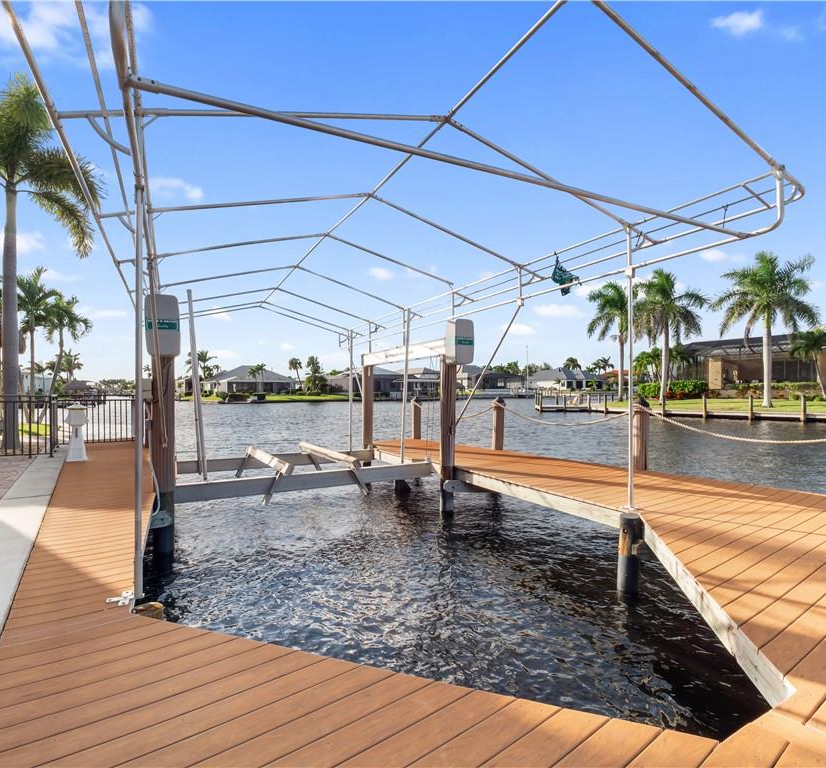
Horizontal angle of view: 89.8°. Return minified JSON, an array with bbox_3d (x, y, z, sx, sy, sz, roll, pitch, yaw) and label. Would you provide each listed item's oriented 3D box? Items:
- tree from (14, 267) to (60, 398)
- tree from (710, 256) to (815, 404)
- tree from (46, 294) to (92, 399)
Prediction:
[{"bbox_3d":[-15.477,-1.601,17.000,1.750,6.445,1.750,1,-1,-42],"label":"tree"},{"bbox_3d":[26.738,-4.127,31.500,8.000,11.753,7.800,0,-1,0],"label":"tree"},{"bbox_3d":[-14.225,-1.026,17.000,1.650,5.296,1.650,1,-1,-40],"label":"tree"}]

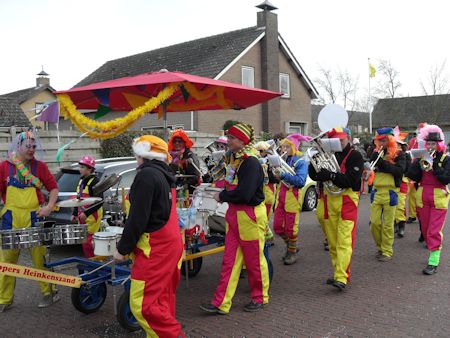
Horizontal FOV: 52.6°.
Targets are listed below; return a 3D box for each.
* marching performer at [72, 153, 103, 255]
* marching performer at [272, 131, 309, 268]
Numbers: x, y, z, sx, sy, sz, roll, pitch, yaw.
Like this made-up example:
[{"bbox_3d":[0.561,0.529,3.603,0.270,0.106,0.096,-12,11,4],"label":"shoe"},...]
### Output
[{"bbox_3d":[-1.737,0.626,5.708,0.450,1.500,0.400,2,4,43],"label":"marching performer"},{"bbox_3d":[0.894,0.411,6.213,0.500,1.740,0.500,-4,4,-44],"label":"marching performer"}]

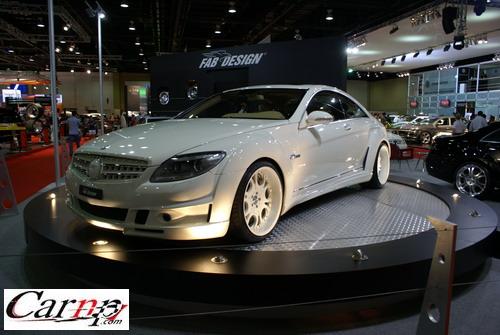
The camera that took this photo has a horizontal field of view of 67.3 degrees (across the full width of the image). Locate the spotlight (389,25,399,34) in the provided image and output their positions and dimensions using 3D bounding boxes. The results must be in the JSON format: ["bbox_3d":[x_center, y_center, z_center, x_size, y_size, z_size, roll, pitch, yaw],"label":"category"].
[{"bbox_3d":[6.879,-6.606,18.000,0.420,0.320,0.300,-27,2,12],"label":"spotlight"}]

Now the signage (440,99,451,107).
[{"bbox_3d":[14.853,-4.918,28.500,0.150,0.650,0.950,-1,8,-14],"label":"signage"}]

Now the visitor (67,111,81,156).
[{"bbox_3d":[-6.447,-1.228,13.814,0.500,1.690,0.380,-1,8,-8],"label":"visitor"}]

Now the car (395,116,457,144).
[{"bbox_3d":[10.527,-2.128,21.385,4.800,1.530,1.870,-3,8,-23],"label":"car"}]

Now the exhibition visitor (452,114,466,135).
[{"bbox_3d":[7.023,-1.000,12.711,0.450,1.640,0.300,3,8,18],"label":"exhibition visitor"}]

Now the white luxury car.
[{"bbox_3d":[0.345,-0.335,4.785,1.950,1.410,5.080,7,10,38],"label":"white luxury car"}]

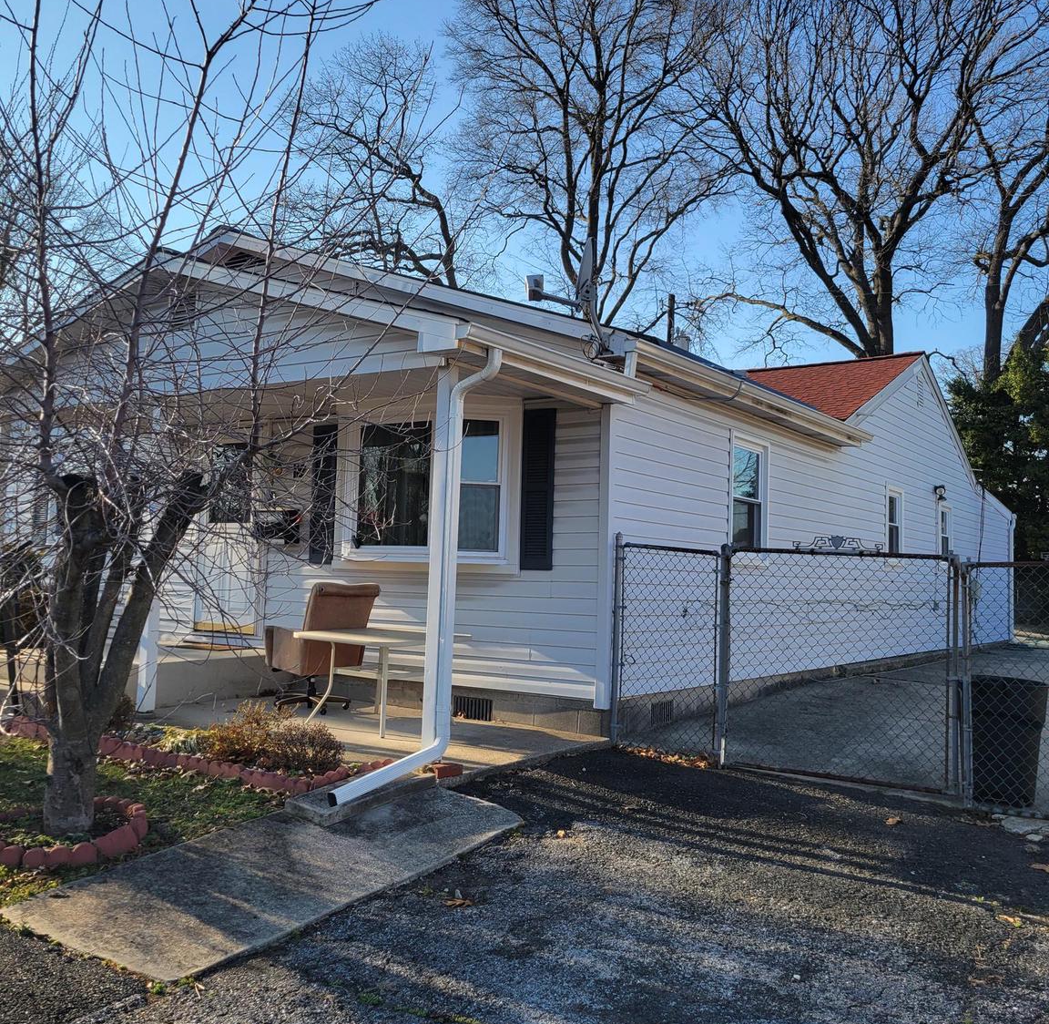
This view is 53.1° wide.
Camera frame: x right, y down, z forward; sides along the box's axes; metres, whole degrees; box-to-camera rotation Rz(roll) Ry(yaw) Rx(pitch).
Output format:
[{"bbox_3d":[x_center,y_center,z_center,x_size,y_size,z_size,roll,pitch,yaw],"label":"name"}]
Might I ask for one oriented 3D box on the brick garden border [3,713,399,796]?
[{"bbox_3d":[-2.189,1.596,7.272,3.120,0.140,1.250,-1,-5,35],"label":"brick garden border"}]

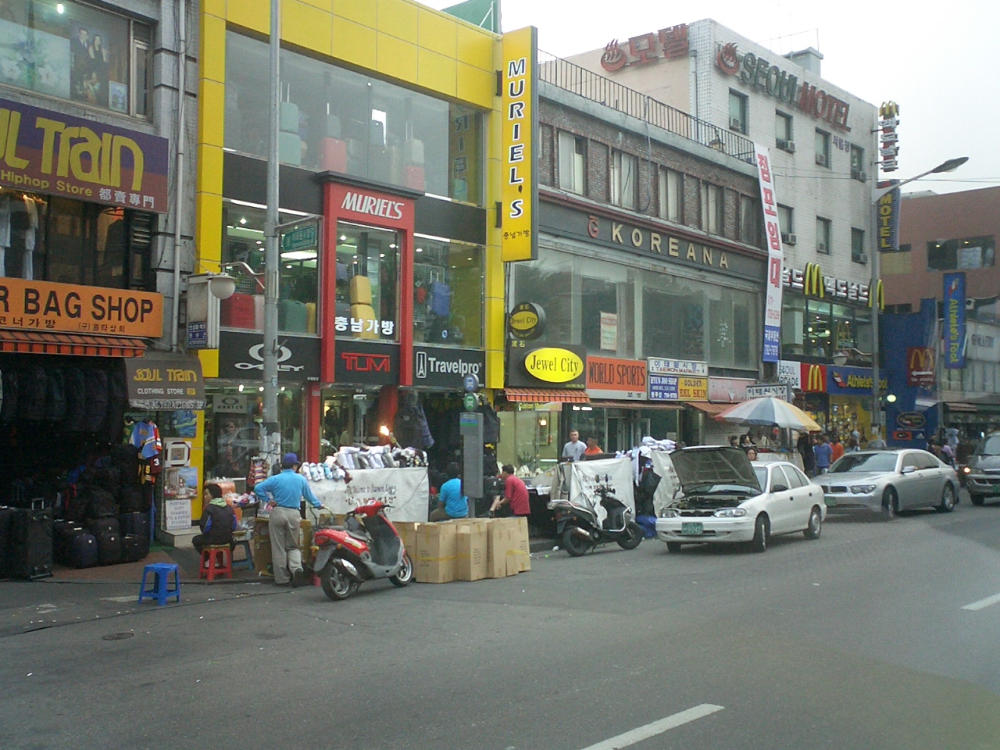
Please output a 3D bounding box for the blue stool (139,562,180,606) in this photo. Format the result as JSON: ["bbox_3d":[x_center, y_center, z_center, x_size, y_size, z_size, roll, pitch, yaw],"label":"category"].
[{"bbox_3d":[-3.890,2.396,12.250,0.340,0.430,0.340,-1,-3,38],"label":"blue stool"}]

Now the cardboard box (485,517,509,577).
[{"bbox_3d":[-0.098,2.299,14.327,0.320,0.790,0.290,-2,-3,42],"label":"cardboard box"}]

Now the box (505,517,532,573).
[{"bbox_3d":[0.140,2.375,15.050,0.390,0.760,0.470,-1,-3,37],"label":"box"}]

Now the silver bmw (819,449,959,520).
[{"bbox_3d":[8.867,2.417,24.584,1.920,1.490,5.050,-2,-3,43],"label":"silver bmw"}]

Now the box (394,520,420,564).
[{"bbox_3d":[-1.160,2.359,14.500,0.400,0.770,0.370,-1,-3,37],"label":"box"}]

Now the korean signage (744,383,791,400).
[{"bbox_3d":[6.750,0.471,27.000,1.250,0.480,0.200,-2,-3,43],"label":"korean signage"}]

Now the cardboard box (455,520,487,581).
[{"bbox_3d":[-0.330,2.350,14.370,0.380,0.770,0.370,-1,-3,37],"label":"cardboard box"}]

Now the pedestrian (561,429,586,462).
[{"bbox_3d":[1.430,1.970,20.795,0.520,1.760,0.320,1,-2,-8],"label":"pedestrian"}]

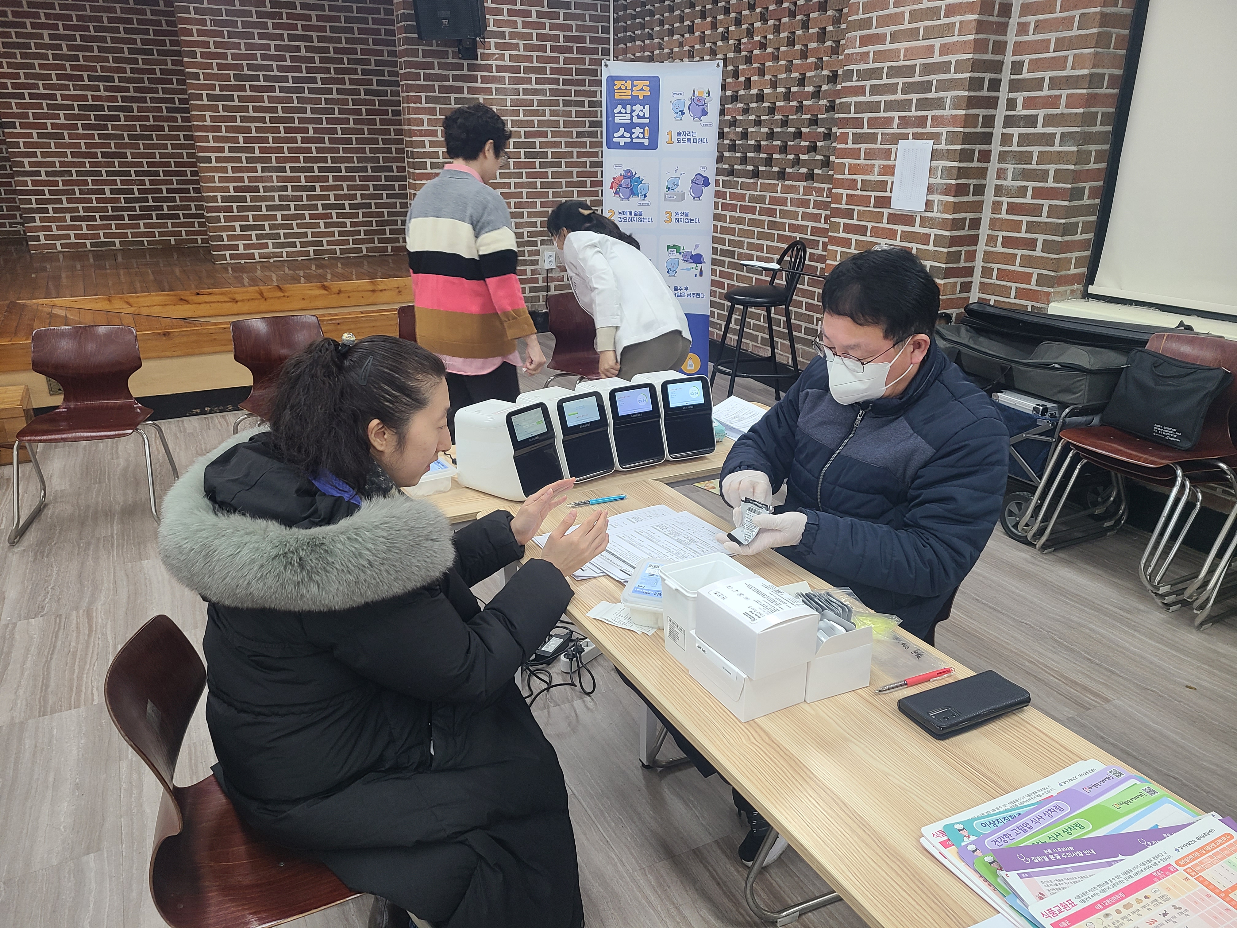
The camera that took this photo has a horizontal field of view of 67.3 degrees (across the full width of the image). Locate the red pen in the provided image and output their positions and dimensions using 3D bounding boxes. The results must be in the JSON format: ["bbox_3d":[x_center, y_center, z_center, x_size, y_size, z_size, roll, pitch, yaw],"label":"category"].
[{"bbox_3d":[0.426,0.311,1.332,0.148,0.013,0.014,-8,21,-23],"label":"red pen"}]

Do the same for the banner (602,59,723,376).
[{"bbox_3d":[0.225,-1.174,4.973,0.600,1.800,0.060,3,20,7],"label":"banner"}]

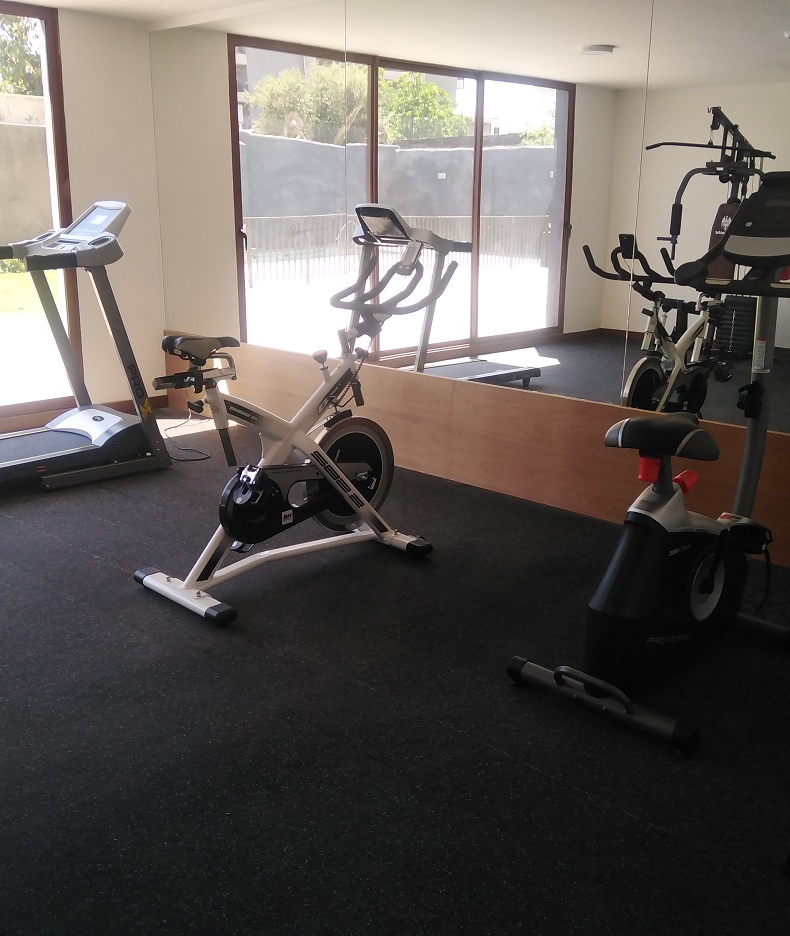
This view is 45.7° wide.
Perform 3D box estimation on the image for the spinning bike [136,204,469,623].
[{"bbox_3d":[-0.336,-0.215,3.406,0.557,1.235,1.171,15,20,43],"label":"spinning bike"}]

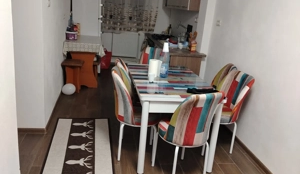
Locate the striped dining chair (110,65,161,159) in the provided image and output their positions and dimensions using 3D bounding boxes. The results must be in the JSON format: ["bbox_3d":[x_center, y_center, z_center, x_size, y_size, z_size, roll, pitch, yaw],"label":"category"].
[{"bbox_3d":[-0.137,0.271,2.787,0.500,0.880,0.430,4,18,-6],"label":"striped dining chair"}]

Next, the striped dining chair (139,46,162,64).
[{"bbox_3d":[0.065,-0.086,3.975,0.430,0.880,0.500,2,18,-10],"label":"striped dining chair"}]

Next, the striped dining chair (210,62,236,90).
[{"bbox_3d":[0.700,0.132,3.485,0.500,0.880,0.430,1,18,-15],"label":"striped dining chair"}]

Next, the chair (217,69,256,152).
[{"bbox_3d":[0.761,0.267,3.075,0.500,0.880,0.430,0,18,-16],"label":"chair"}]

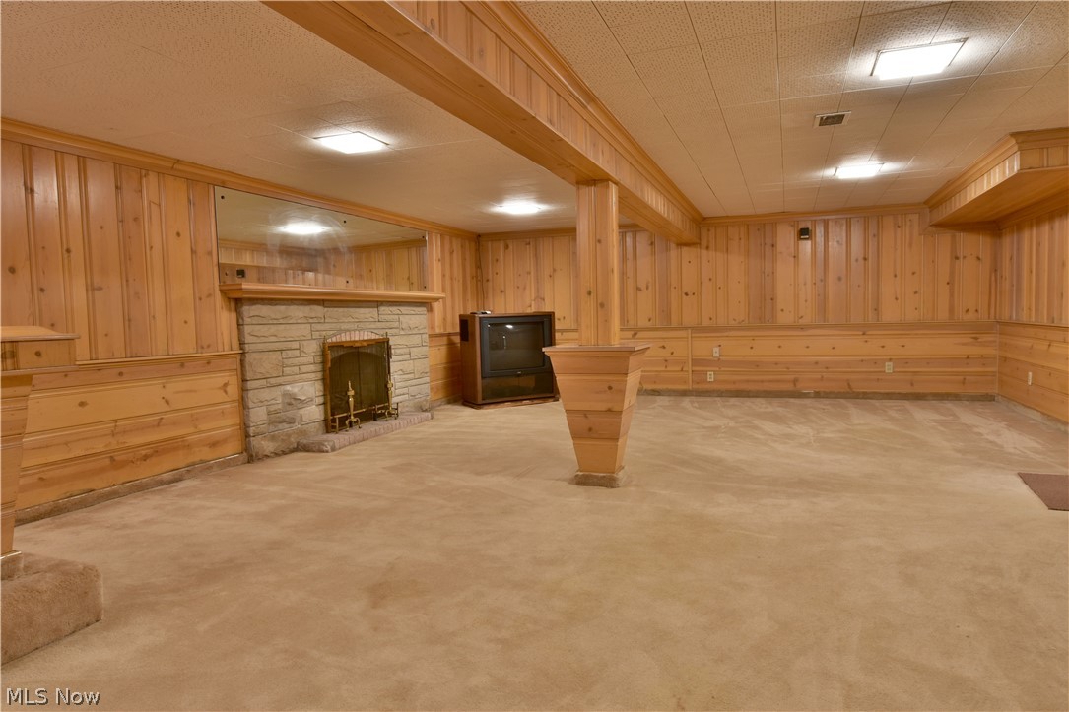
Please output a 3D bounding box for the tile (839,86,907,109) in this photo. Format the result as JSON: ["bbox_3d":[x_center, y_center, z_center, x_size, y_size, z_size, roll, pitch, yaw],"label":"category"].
[{"bbox_3d":[1.816,-1.398,3.360,0.305,0.018,0.305,0,4,22],"label":"tile"}]

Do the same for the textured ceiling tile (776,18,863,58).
[{"bbox_3d":[1.185,-1.338,2.623,0.305,0.018,0.305,0,4,22],"label":"textured ceiling tile"}]

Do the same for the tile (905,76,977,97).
[{"bbox_3d":[2.088,-1.392,3.225,0.305,0.020,0.305,0,4,22],"label":"tile"}]

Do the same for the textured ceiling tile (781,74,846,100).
[{"bbox_3d":[1.409,-1.378,3.172,0.305,0.020,0.305,0,4,22],"label":"textured ceiling tile"}]

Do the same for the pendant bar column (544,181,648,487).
[{"bbox_3d":[0.423,-0.129,4.024,0.570,1.920,0.570,0,4,22],"label":"pendant bar column"}]

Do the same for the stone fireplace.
[{"bbox_3d":[-1.625,0.110,6.027,0.410,1.270,2.660,0,4,22],"label":"stone fireplace"}]

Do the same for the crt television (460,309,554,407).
[{"bbox_3d":[-0.318,0.033,7.420,1.040,1.050,0.580,-3,4,-28],"label":"crt television"}]

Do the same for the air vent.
[{"bbox_3d":[1.793,-1.414,3.752,0.184,0.020,0.260,0,4,22],"label":"air vent"}]

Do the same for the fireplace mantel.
[{"bbox_3d":[-1.707,-0.567,5.995,0.240,0.115,2.920,0,4,22],"label":"fireplace mantel"}]

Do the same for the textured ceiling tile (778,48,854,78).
[{"bbox_3d":[1.294,-1.357,2.891,0.305,0.020,0.305,0,4,22],"label":"textured ceiling tile"}]

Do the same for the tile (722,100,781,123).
[{"bbox_3d":[1.246,-1.401,3.574,0.305,0.018,0.305,0,4,22],"label":"tile"}]

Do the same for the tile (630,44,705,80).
[{"bbox_3d":[0.615,-1.343,2.839,0.305,0.020,0.305,0,4,22],"label":"tile"}]

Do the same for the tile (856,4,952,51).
[{"bbox_3d":[1.462,-1.333,2.494,0.305,0.020,0.305,0,4,22],"label":"tile"}]

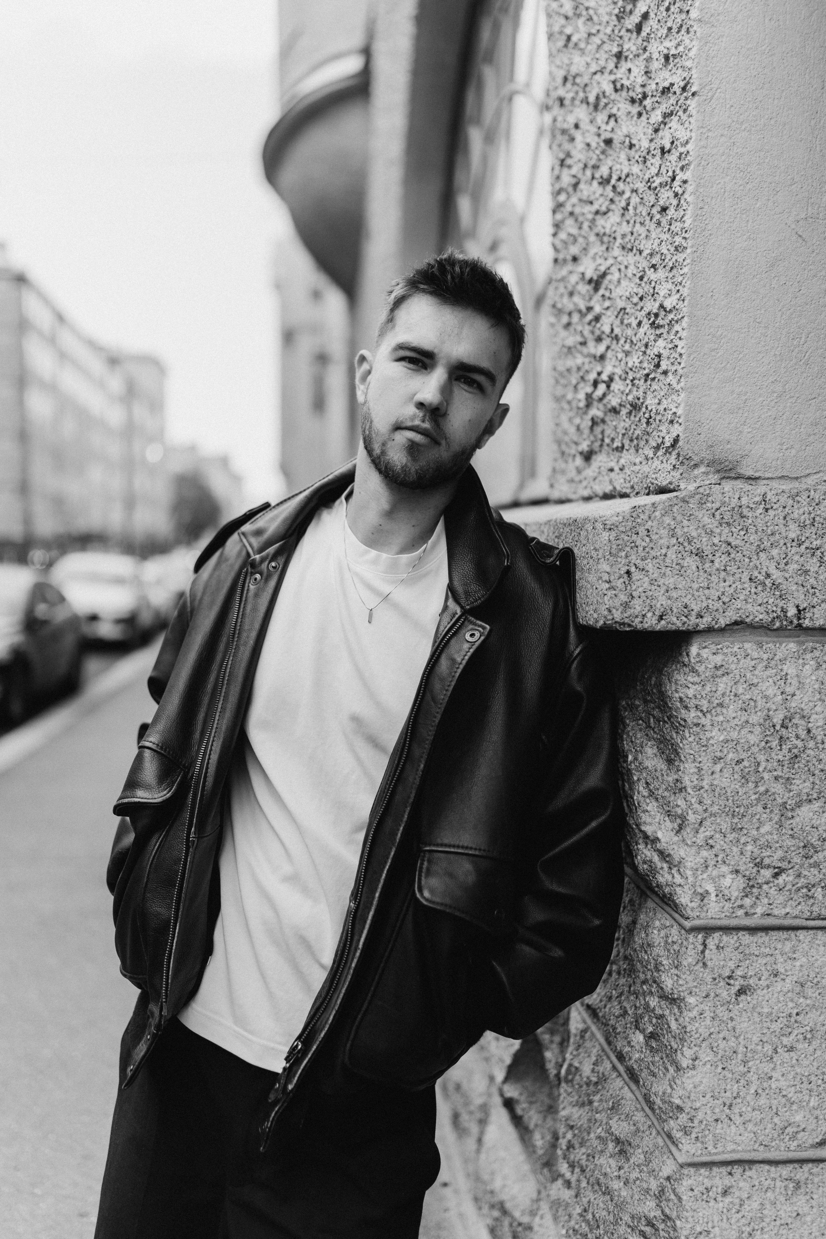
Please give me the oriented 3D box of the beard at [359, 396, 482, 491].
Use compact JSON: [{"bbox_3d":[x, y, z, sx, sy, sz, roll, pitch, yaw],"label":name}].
[{"bbox_3d":[0.006,-0.188,1.325,0.137,0.092,0.100,20,-1,0],"label":"beard"}]

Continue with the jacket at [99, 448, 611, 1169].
[{"bbox_3d":[-0.040,0.212,1.400,0.590,0.750,0.320,12,0,8],"label":"jacket"}]

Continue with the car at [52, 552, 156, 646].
[{"bbox_3d":[-5.074,-0.386,19.600,1.800,1.500,4.400,0,3,-7],"label":"car"}]

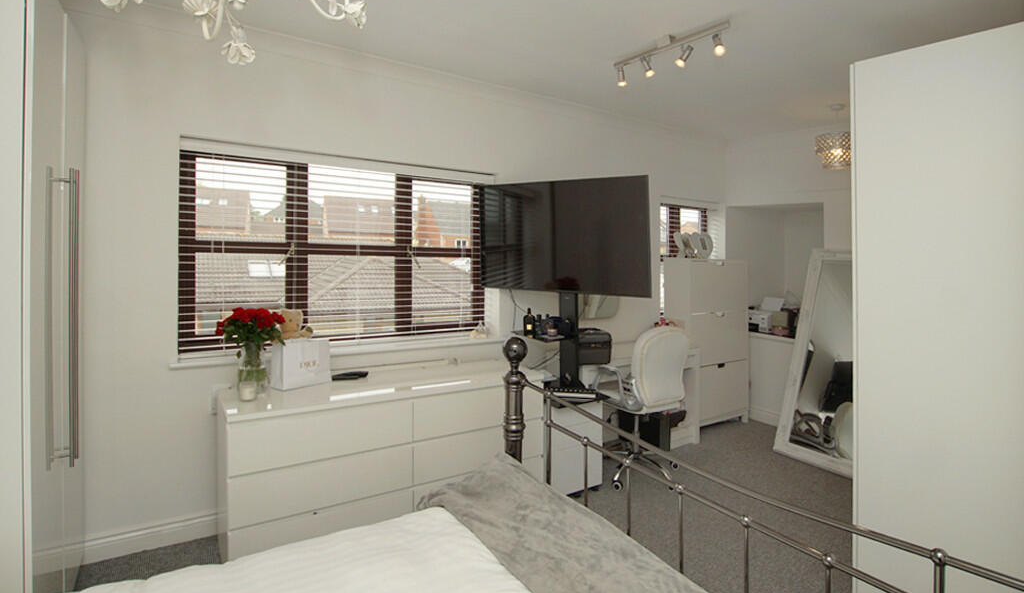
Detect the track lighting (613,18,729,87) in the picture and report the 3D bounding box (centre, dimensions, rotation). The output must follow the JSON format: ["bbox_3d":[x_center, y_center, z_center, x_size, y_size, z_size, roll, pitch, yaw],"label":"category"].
[{"bbox_3d":[0.852,-1.327,2.500,0.100,0.150,0.680,-3,4,-45],"label":"track lighting"}]

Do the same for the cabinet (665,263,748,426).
[{"bbox_3d":[1.732,0.403,4.050,0.790,1.480,0.300,-2,3,-32],"label":"cabinet"}]

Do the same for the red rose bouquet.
[{"bbox_3d":[-1.288,0.277,2.250,0.330,0.440,0.310,-2,3,-32],"label":"red rose bouquet"}]

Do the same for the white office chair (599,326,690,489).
[{"bbox_3d":[0.870,0.690,3.100,0.570,0.990,0.590,-2,3,-30],"label":"white office chair"}]

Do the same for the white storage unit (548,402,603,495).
[{"bbox_3d":[0.255,0.915,2.910,0.400,0.560,0.480,-2,3,-32],"label":"white storage unit"}]

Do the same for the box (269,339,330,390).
[{"bbox_3d":[-1.118,0.352,2.444,0.240,0.245,0.115,-3,4,-41],"label":"box"}]

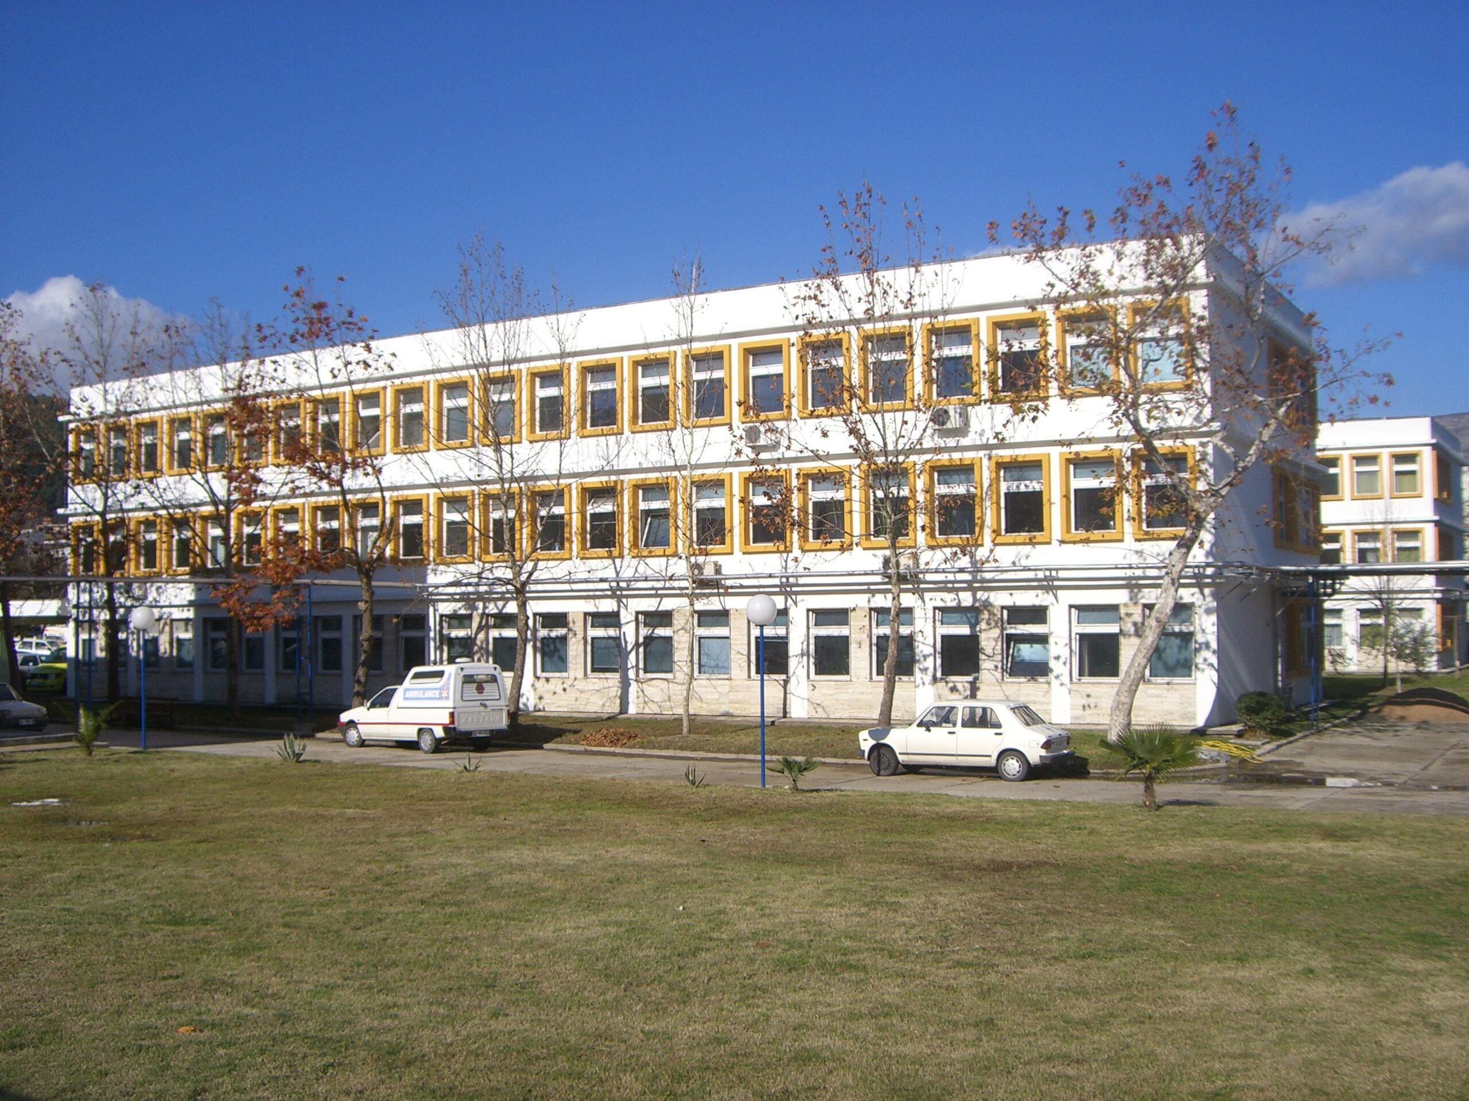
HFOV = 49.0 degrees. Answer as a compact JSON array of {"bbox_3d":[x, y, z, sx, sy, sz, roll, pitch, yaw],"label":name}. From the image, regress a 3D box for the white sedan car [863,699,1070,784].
[{"bbox_3d":[4.213,3.461,29.597,3.830,1.380,1.600,-2,-3,28],"label":"white sedan car"}]

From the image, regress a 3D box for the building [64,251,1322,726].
[{"bbox_3d":[-3.608,-0.924,55.566,43.800,12.050,13.300,-2,-3,31],"label":"building"}]

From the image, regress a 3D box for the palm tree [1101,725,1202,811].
[{"bbox_3d":[6.108,3.178,23.794,1.480,1.250,1.450,-2,-3,31],"label":"palm tree"}]

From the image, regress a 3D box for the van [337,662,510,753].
[{"bbox_3d":[-7.147,3.559,36.629,4.120,1.920,1.660,-2,-3,36],"label":"van"}]

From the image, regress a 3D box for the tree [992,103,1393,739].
[{"bbox_3d":[10.117,-2.896,35.674,8.510,13.950,7.300,-2,-3,31],"label":"tree"}]

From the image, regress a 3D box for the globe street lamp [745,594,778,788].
[{"bbox_3d":[0.455,2.375,27.225,0.510,3.260,0.510,-1,-2,0],"label":"globe street lamp"}]

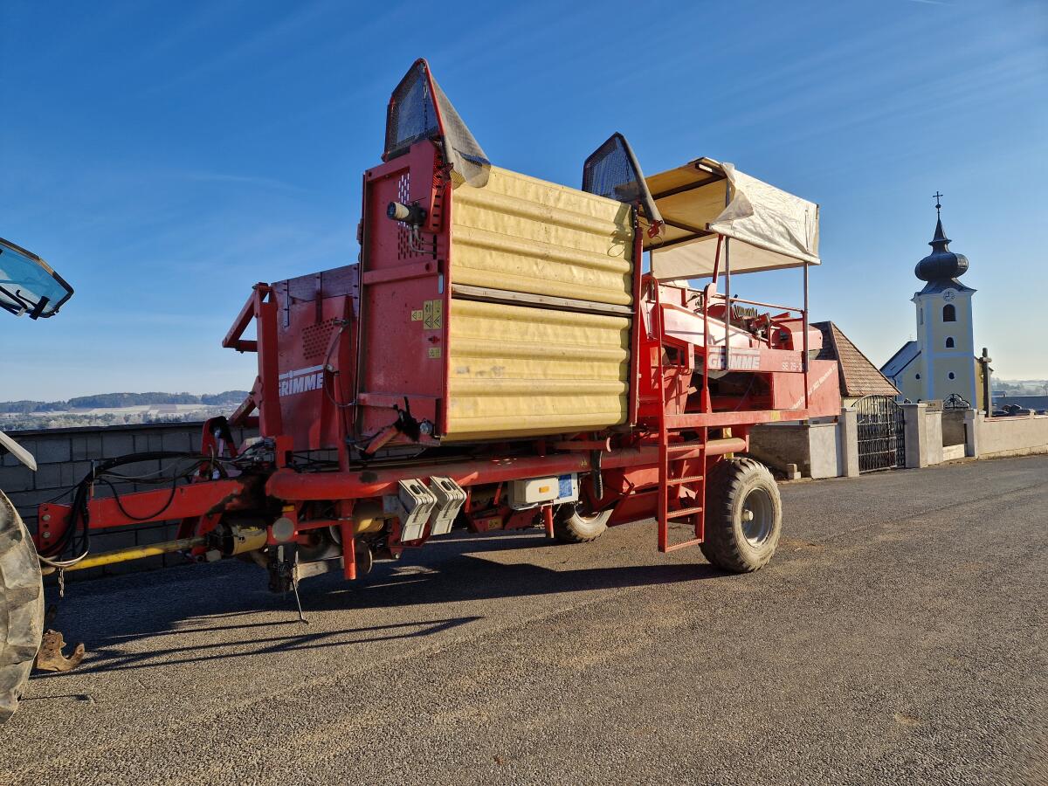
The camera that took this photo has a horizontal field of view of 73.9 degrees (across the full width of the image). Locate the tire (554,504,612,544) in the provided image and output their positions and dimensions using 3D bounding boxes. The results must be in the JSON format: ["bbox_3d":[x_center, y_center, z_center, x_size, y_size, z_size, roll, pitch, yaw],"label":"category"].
[{"bbox_3d":[0.682,1.187,8.185,1.067,1.067,0.385,0,0,-44],"label":"tire"}]

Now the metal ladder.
[{"bbox_3d":[1.279,0.231,5.756,0.749,2.115,0.142,0,0,-44],"label":"metal ladder"}]

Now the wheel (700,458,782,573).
[{"bbox_3d":[2.090,1.170,6.736,1.067,1.067,0.385,0,0,-44],"label":"wheel"}]

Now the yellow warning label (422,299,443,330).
[{"bbox_3d":[-0.541,-0.464,4.129,0.005,0.175,0.175,0,4,-44],"label":"yellow warning label"}]

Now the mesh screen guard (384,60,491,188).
[{"bbox_3d":[-0.492,-1.633,4.367,0.405,0.810,0.729,0,0,-44],"label":"mesh screen guard"}]

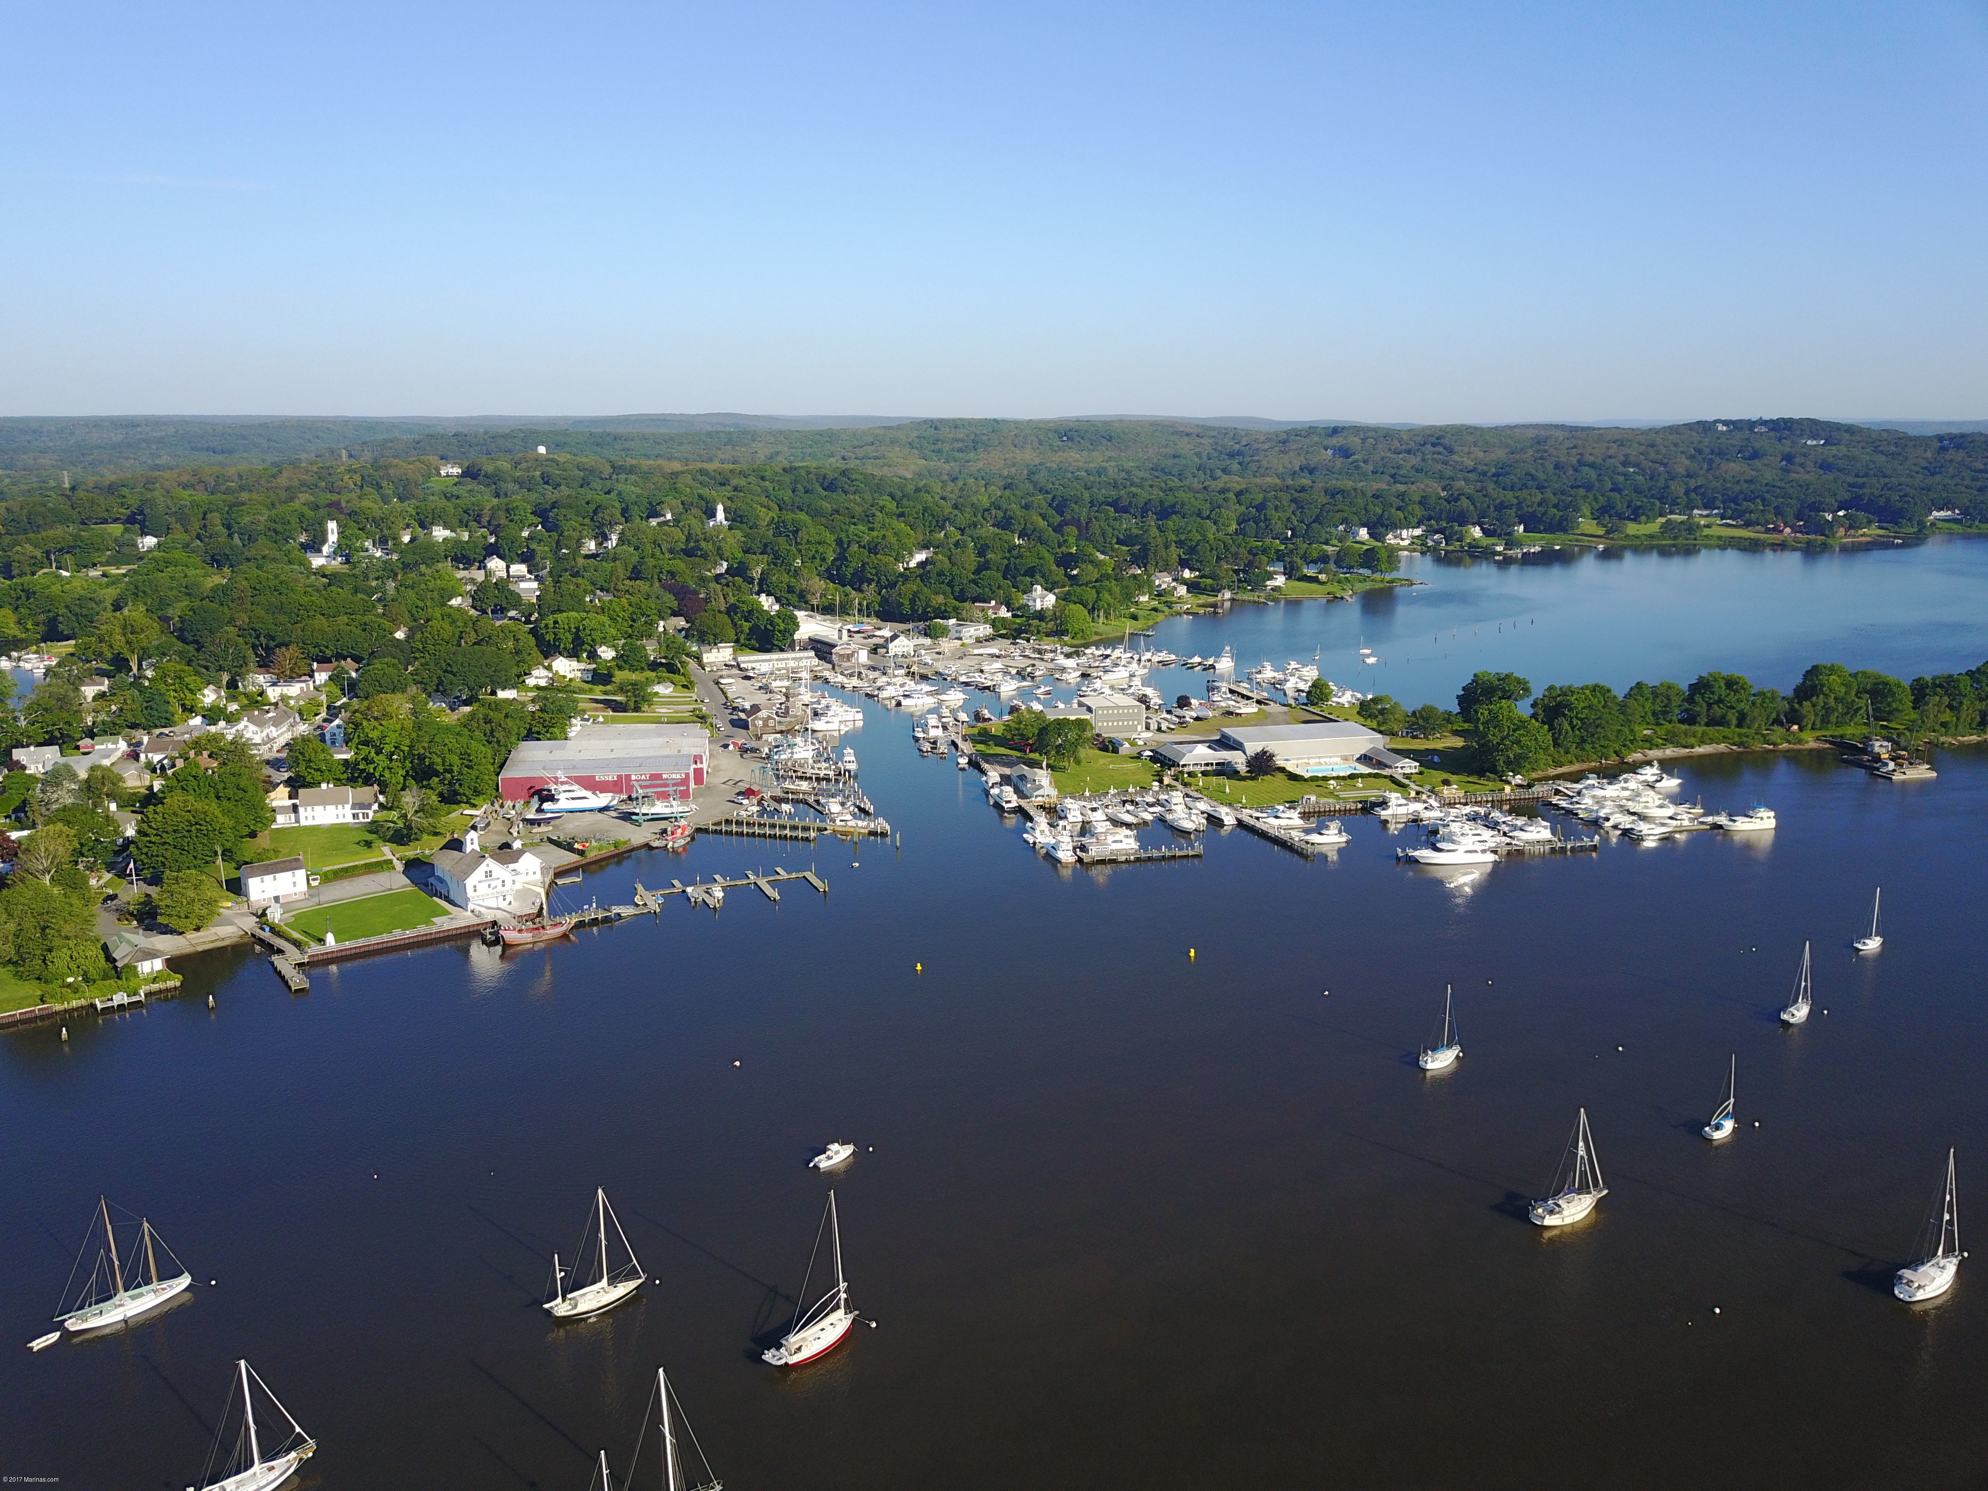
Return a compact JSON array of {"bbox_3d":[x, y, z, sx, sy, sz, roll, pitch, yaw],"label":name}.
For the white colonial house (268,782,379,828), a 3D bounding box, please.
[{"bbox_3d":[-164.838,14.244,369.251,24.000,8.800,10.000,-3,13,-15],"label":"white colonial house"}]

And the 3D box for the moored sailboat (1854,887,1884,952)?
[{"bbox_3d":[170.550,33.437,289.864,7.500,12.000,2.500,-5,13,-23],"label":"moored sailboat"}]

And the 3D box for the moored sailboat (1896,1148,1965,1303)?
[{"bbox_3d":[111.302,55.936,175.606,12.000,16.400,3.500,-7,14,-30],"label":"moored sailboat"}]

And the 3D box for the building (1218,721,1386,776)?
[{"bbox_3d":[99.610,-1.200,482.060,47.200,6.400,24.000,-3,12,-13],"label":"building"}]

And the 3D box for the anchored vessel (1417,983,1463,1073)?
[{"bbox_3d":[71.634,44.348,237.110,8.900,12.800,2.800,-7,14,-31],"label":"anchored vessel"}]

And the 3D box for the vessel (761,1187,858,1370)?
[{"bbox_3d":[-20.550,61.070,172.080,12.100,18.200,3.700,-10,16,-40],"label":"vessel"}]

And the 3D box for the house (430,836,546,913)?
[{"bbox_3d":[-112.830,26.350,334.490,21.000,13.400,21.800,-9,15,-36],"label":"house"}]

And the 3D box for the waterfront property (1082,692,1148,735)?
[{"bbox_3d":[38.547,-10.214,488.340,16.000,8.600,18.500,-3,13,-15],"label":"waterfront property"}]

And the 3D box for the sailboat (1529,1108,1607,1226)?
[{"bbox_3d":[74.394,53.778,191.397,11.600,13.800,3.500,-6,14,-25],"label":"sailboat"}]

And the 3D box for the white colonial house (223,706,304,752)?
[{"bbox_3d":[-235.290,-5.880,478.060,14.500,10.500,29.000,-1,12,-3],"label":"white colonial house"}]

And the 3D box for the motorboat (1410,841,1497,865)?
[{"bbox_3d":[106.800,24.567,346.704,19.000,5.000,5.200,-1,12,-7],"label":"motorboat"}]

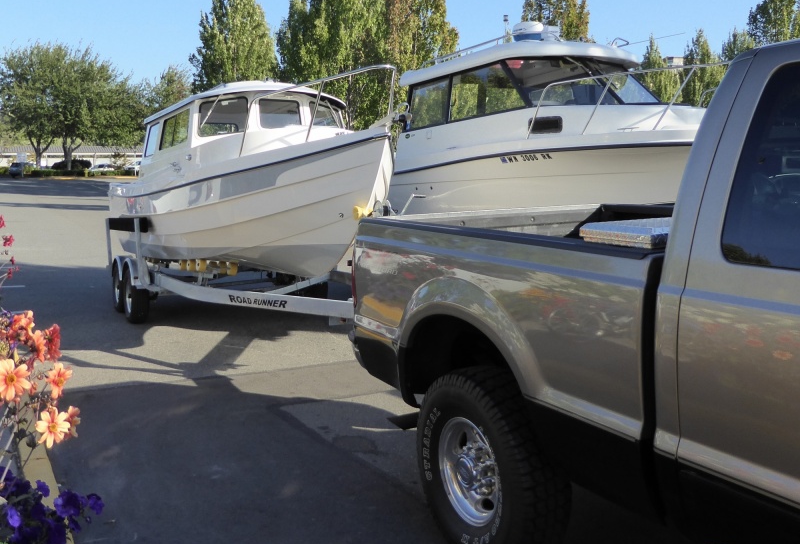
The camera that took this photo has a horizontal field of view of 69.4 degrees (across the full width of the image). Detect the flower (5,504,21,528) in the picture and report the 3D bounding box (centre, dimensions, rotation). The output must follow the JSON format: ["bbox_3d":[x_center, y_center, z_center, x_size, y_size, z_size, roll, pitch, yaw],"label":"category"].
[{"bbox_3d":[-0.885,0.559,1.320,0.050,0.055,0.038,-8,13,-36],"label":"flower"}]

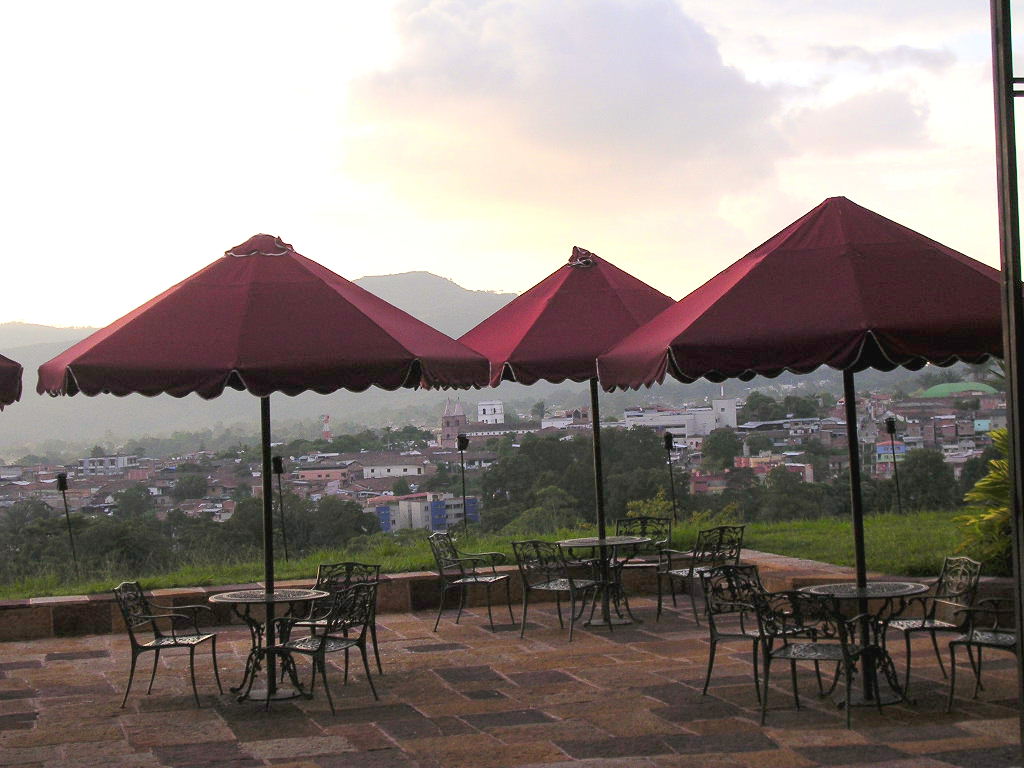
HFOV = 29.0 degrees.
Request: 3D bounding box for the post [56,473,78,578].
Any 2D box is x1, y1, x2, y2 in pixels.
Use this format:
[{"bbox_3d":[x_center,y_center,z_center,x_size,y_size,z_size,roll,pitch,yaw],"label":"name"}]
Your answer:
[{"bbox_3d":[-4.838,1.568,21.728,0.130,1.186,0.130,-8,0,0],"label":"post"}]

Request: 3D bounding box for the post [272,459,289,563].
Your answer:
[{"bbox_3d":[-2.706,1.547,23.500,0.125,1.381,0.125,-5,0,0],"label":"post"}]

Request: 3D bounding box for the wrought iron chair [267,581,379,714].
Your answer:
[{"bbox_3d":[-1.346,1.863,14.127,0.650,0.873,0.587,-2,0,28],"label":"wrought iron chair"}]

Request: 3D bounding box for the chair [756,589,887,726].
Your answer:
[{"bbox_3d":[1.941,1.702,12.579,0.590,0.870,0.630,-3,0,31],"label":"chair"}]

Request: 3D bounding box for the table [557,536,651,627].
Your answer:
[{"bbox_3d":[0.881,1.830,18.423,0.879,0.743,0.879,-2,0,0],"label":"table"}]

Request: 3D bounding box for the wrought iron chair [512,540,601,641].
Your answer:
[{"bbox_3d":[0.439,1.764,17.312,0.590,0.870,0.630,-3,0,42],"label":"wrought iron chair"}]

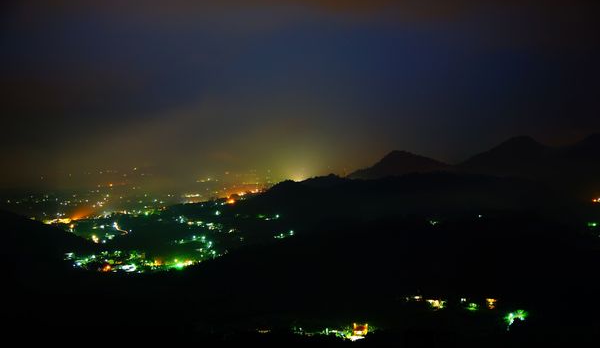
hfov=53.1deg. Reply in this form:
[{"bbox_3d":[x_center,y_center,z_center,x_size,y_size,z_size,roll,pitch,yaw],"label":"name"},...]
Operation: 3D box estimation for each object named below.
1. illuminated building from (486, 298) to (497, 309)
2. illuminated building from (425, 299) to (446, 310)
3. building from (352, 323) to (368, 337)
[{"bbox_3d":[188.310,127.340,590.000,9.500,7.500,9.000,0,1,18],"label":"illuminated building"},{"bbox_3d":[134.220,128.320,590.000,18.500,8.500,11.000,0,1,13],"label":"illuminated building"},{"bbox_3d":[50.420,129.580,500.000,12.500,9.000,10.000,0,1,6],"label":"building"}]

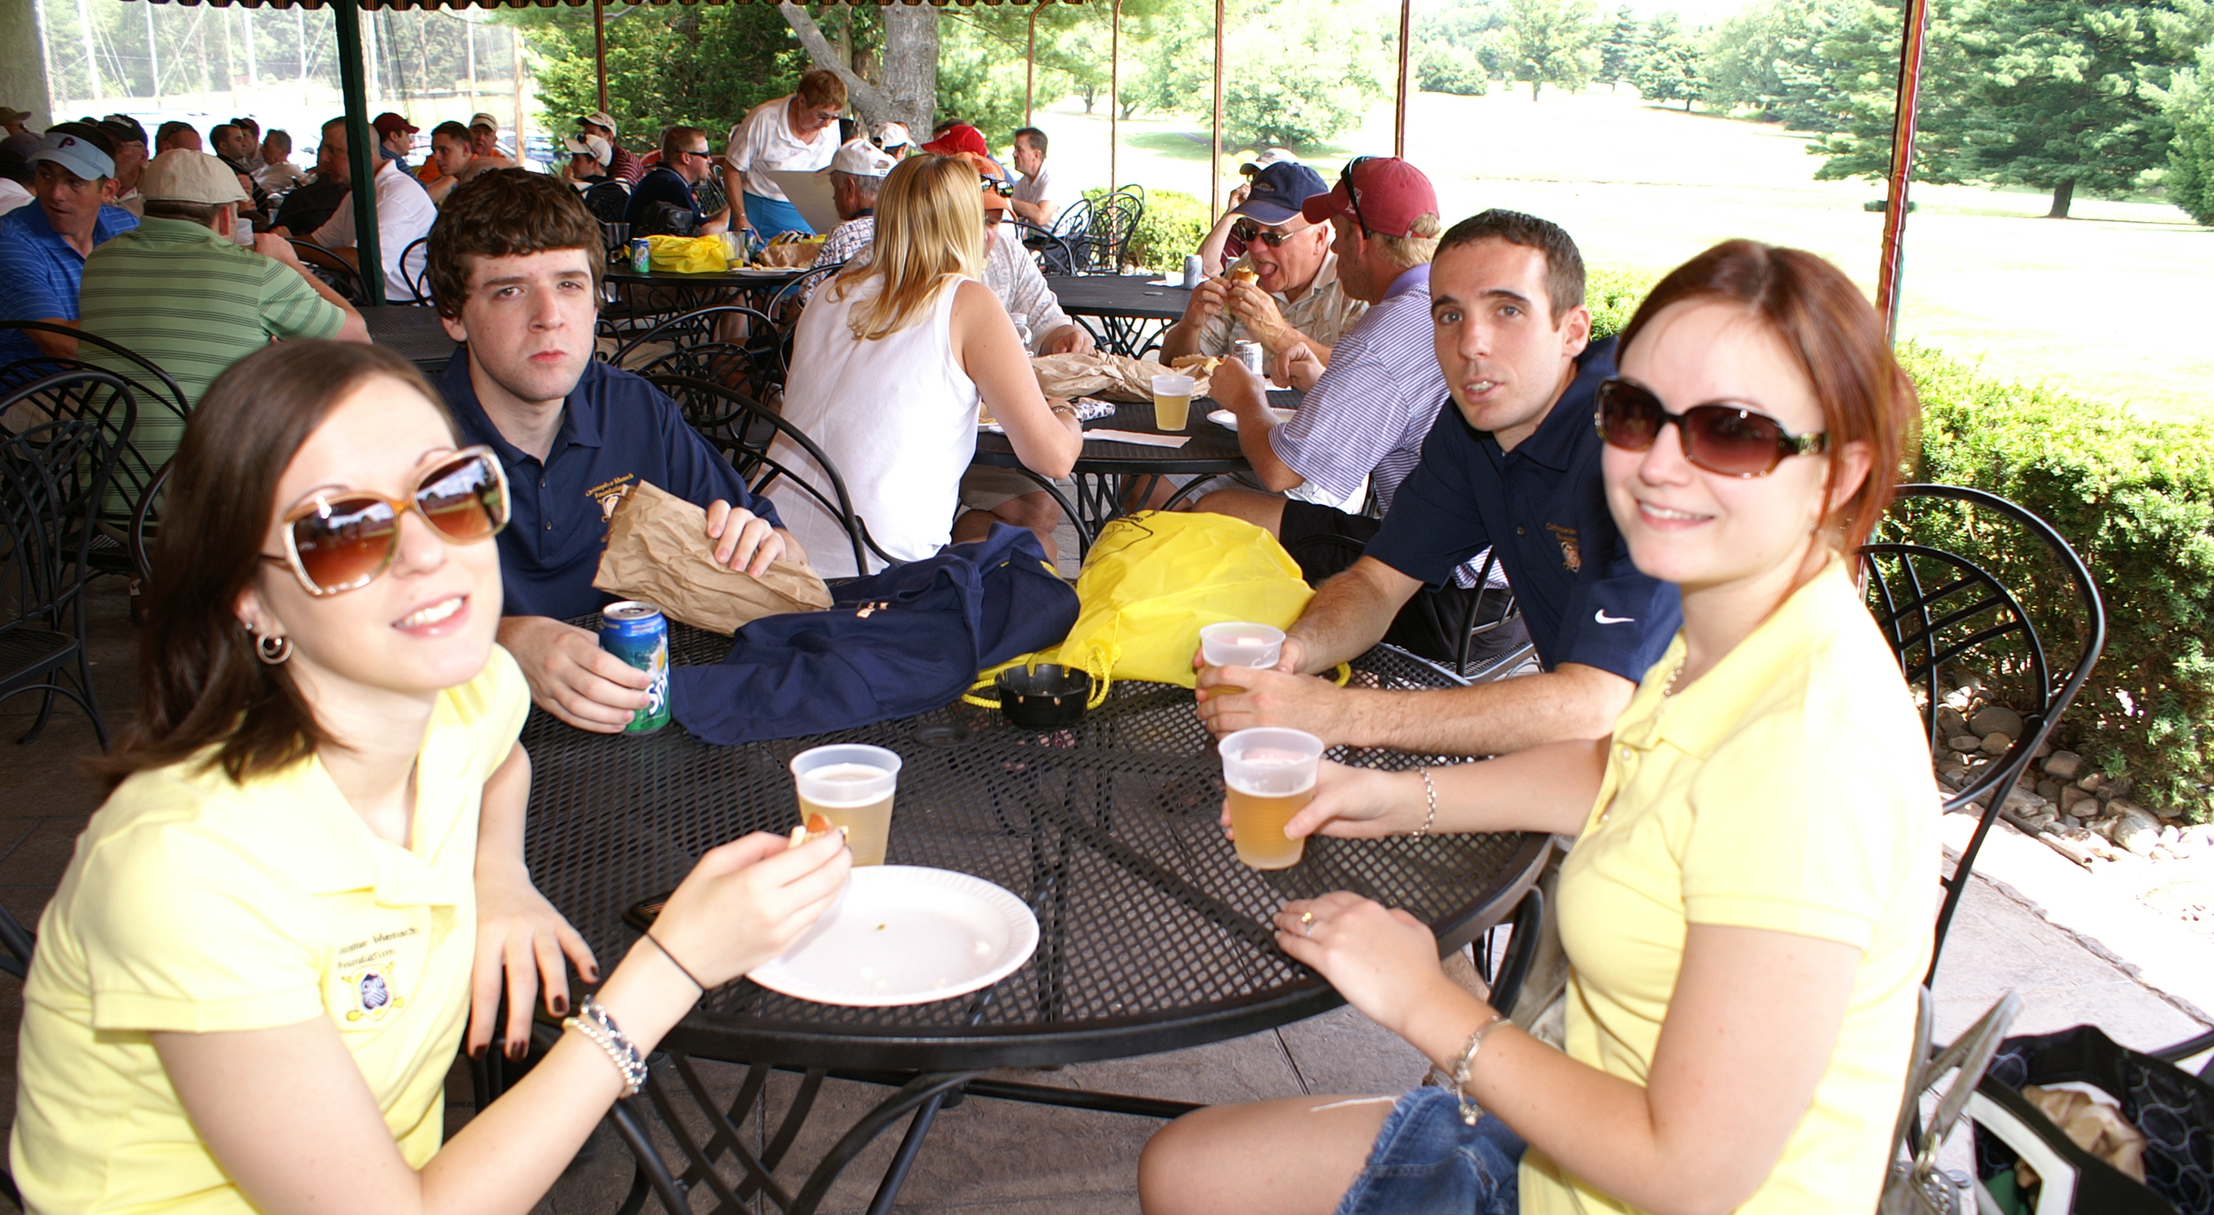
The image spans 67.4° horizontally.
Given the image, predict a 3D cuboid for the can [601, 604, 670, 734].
[{"bbox_3d":[-0.469,0.061,1.663,0.066,0.122,0.066,-3,17,-14],"label":"can"}]

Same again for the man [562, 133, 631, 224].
[{"bbox_3d":[-2.727,-1.896,8.784,0.800,1.220,0.550,15,21,39],"label":"man"}]

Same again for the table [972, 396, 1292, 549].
[{"bbox_3d":[0.012,-0.092,3.672,1.180,0.720,1.180,1,16,0],"label":"table"}]

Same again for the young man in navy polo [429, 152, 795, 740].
[{"bbox_3d":[-0.612,0.121,1.945,0.580,1.260,0.750,-10,19,-32],"label":"young man in navy polo"}]

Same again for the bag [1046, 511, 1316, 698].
[{"bbox_3d":[0.083,-0.034,1.927,0.300,0.150,0.330,3,16,5],"label":"bag"}]

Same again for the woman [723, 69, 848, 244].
[{"bbox_3d":[-1.320,-1.497,7.023,0.480,1.510,0.570,-13,22,-41],"label":"woman"}]

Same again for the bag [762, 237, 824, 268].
[{"bbox_3d":[-1.218,-1.397,6.537,0.270,0.105,0.150,1,16,0],"label":"bag"}]

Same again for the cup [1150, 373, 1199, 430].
[{"bbox_3d":[0.135,-0.406,3.294,0.084,0.098,0.084,1,16,0],"label":"cup"}]

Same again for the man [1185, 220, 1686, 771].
[{"bbox_3d":[0.436,0.162,1.994,0.730,1.260,0.540,-10,20,-33],"label":"man"}]

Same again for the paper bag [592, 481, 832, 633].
[{"bbox_3d":[-0.439,-0.046,1.860,0.250,0.080,0.130,26,60,0],"label":"paper bag"}]

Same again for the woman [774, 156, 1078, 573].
[{"bbox_3d":[-0.325,-0.199,3.134,0.470,1.270,0.740,11,19,30],"label":"woman"}]

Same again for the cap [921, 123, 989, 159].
[{"bbox_3d":[-0.615,-1.872,6.700,0.270,0.140,0.180,2,16,0],"label":"cap"}]

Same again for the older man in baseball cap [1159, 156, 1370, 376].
[{"bbox_3d":[0.428,-0.451,4.033,0.600,1.220,0.750,10,19,29],"label":"older man in baseball cap"}]

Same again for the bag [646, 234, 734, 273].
[{"bbox_3d":[-1.618,-1.376,6.436,0.360,0.135,0.240,1,16,-3],"label":"bag"}]

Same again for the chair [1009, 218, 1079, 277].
[{"bbox_3d":[-0.400,-1.140,6.910,0.580,0.900,0.600,-5,17,-20],"label":"chair"}]

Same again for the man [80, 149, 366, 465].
[{"bbox_3d":[-2.009,-0.430,3.851,0.530,1.220,0.740,11,19,29],"label":"man"}]

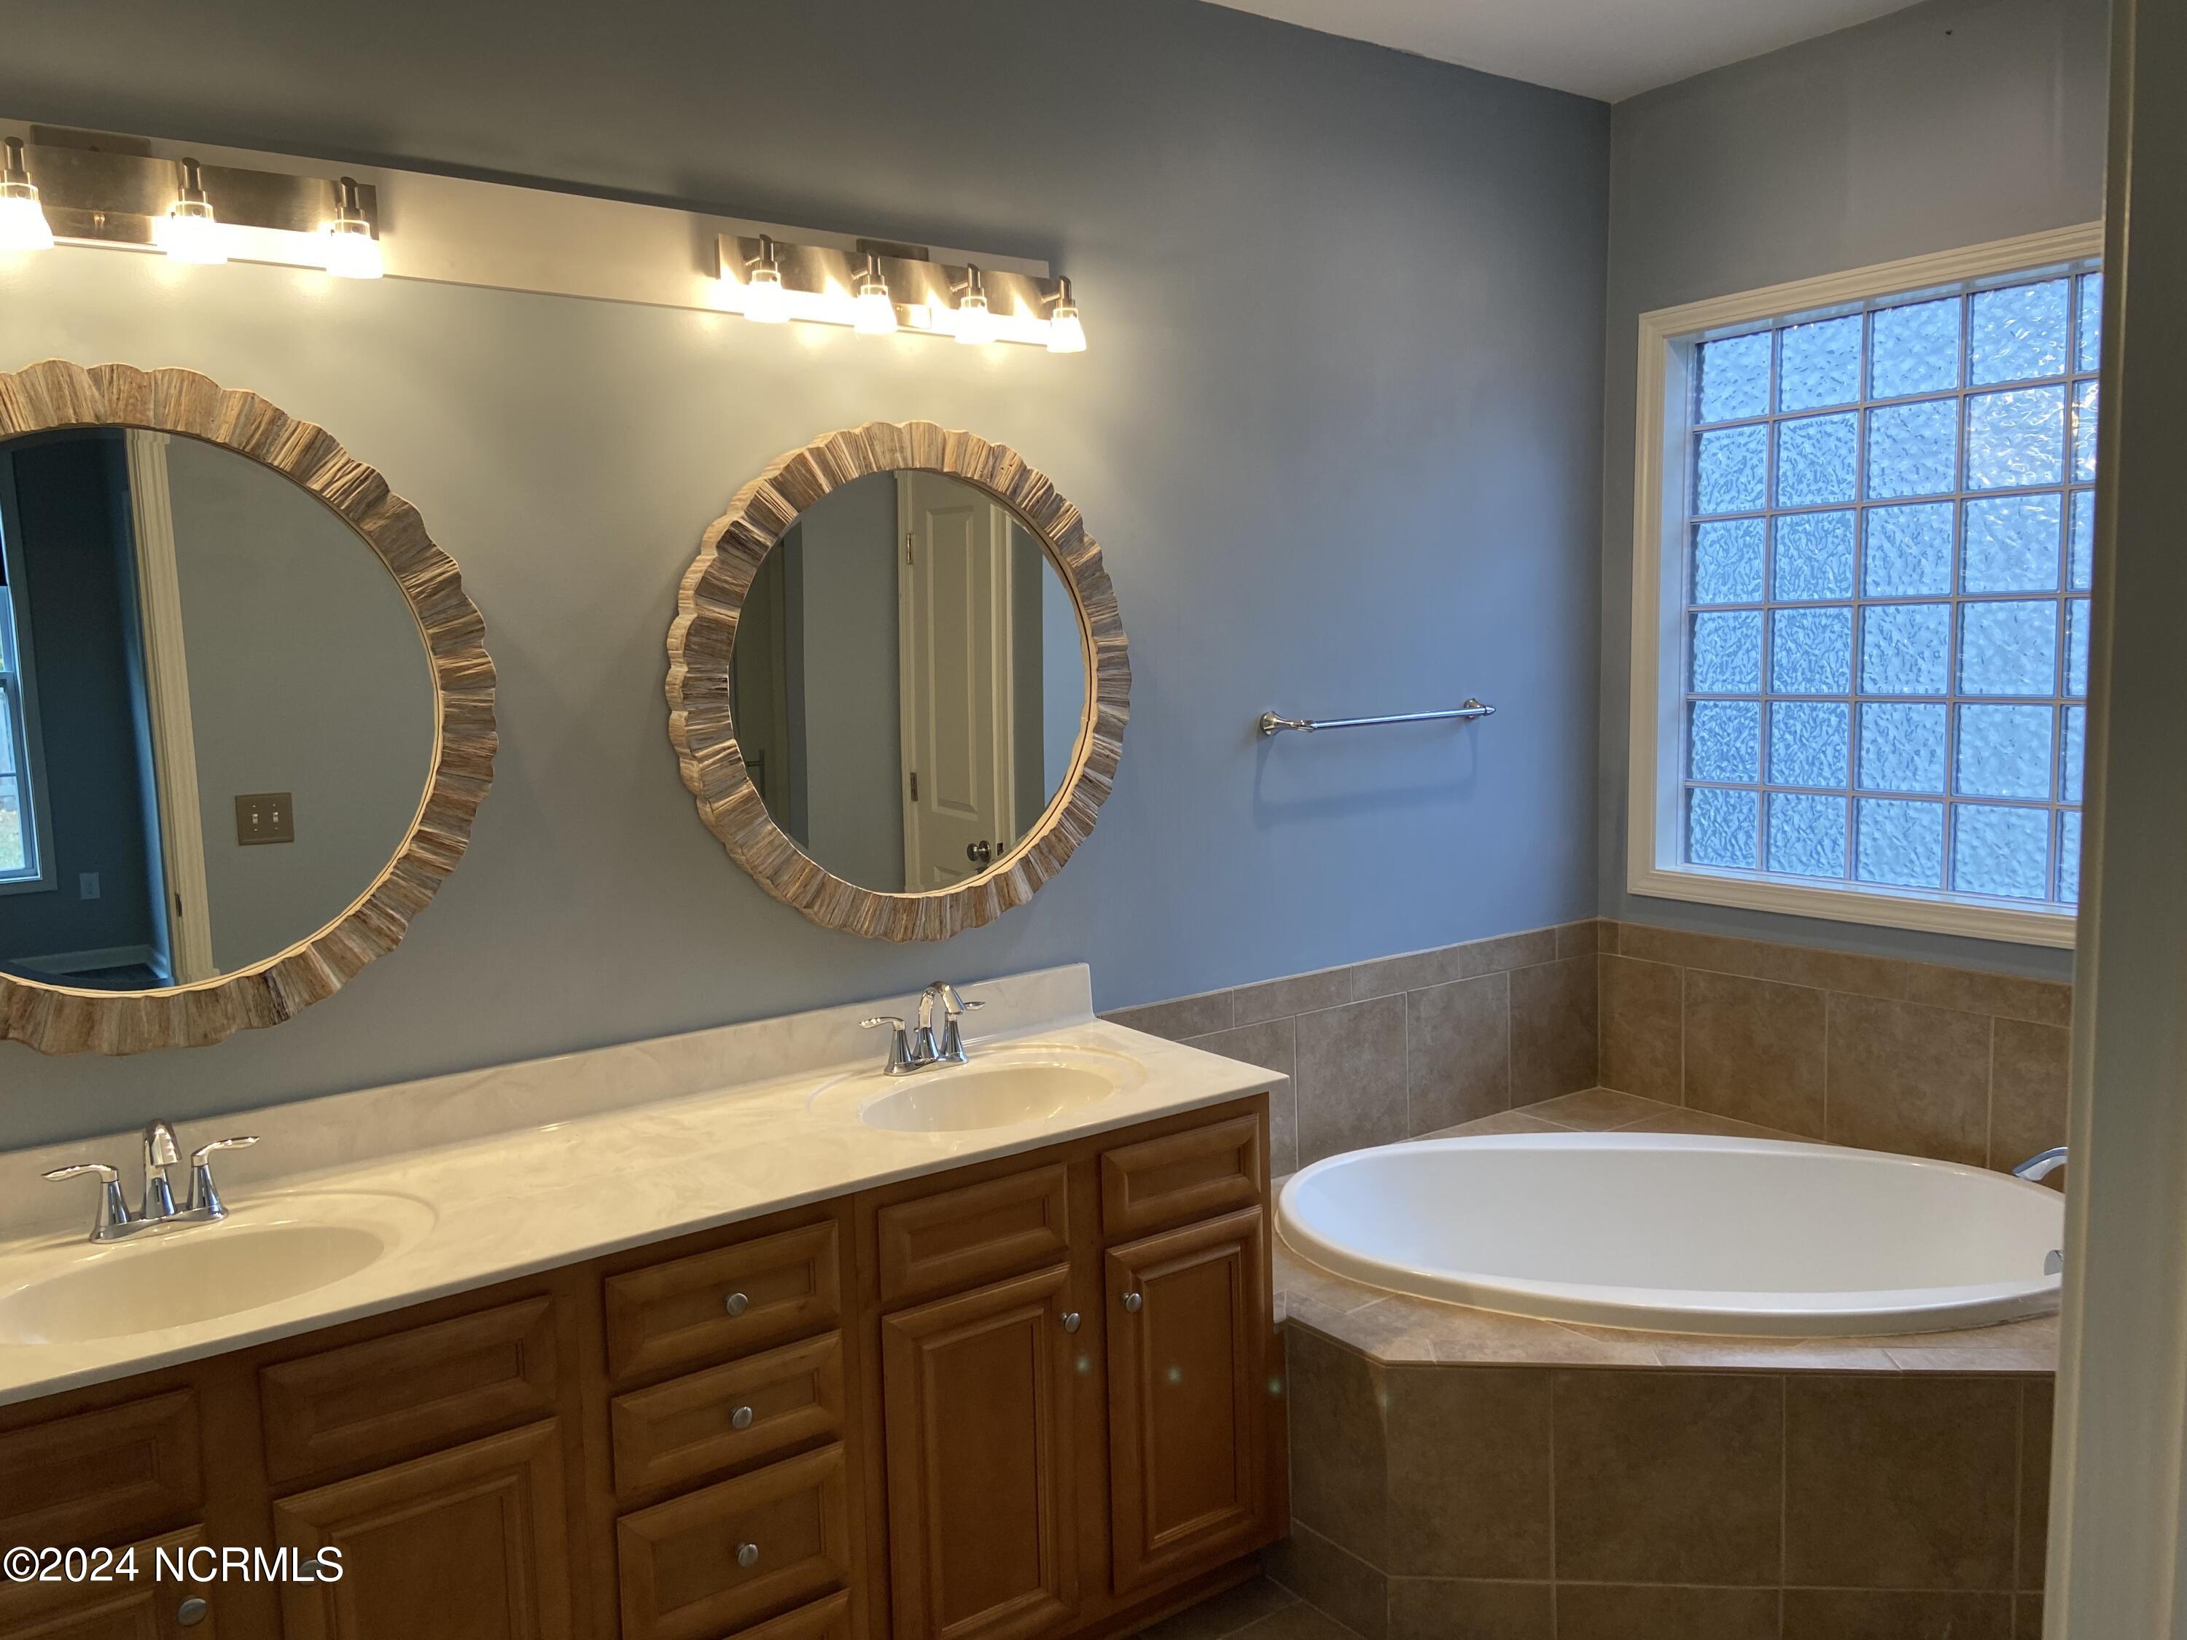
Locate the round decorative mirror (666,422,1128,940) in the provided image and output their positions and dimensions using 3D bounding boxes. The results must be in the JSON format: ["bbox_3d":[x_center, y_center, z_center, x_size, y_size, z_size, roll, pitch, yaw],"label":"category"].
[{"bbox_3d":[-0.289,-0.226,2.727,0.845,0.840,0.056,-6,8,-36],"label":"round decorative mirror"}]

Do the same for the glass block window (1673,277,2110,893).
[{"bbox_3d":[1.759,-0.447,3.327,0.080,1.210,1.220,-6,8,-36],"label":"glass block window"}]

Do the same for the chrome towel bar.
[{"bbox_3d":[0.609,-0.212,3.387,0.650,0.050,0.078,-6,8,-36],"label":"chrome towel bar"}]

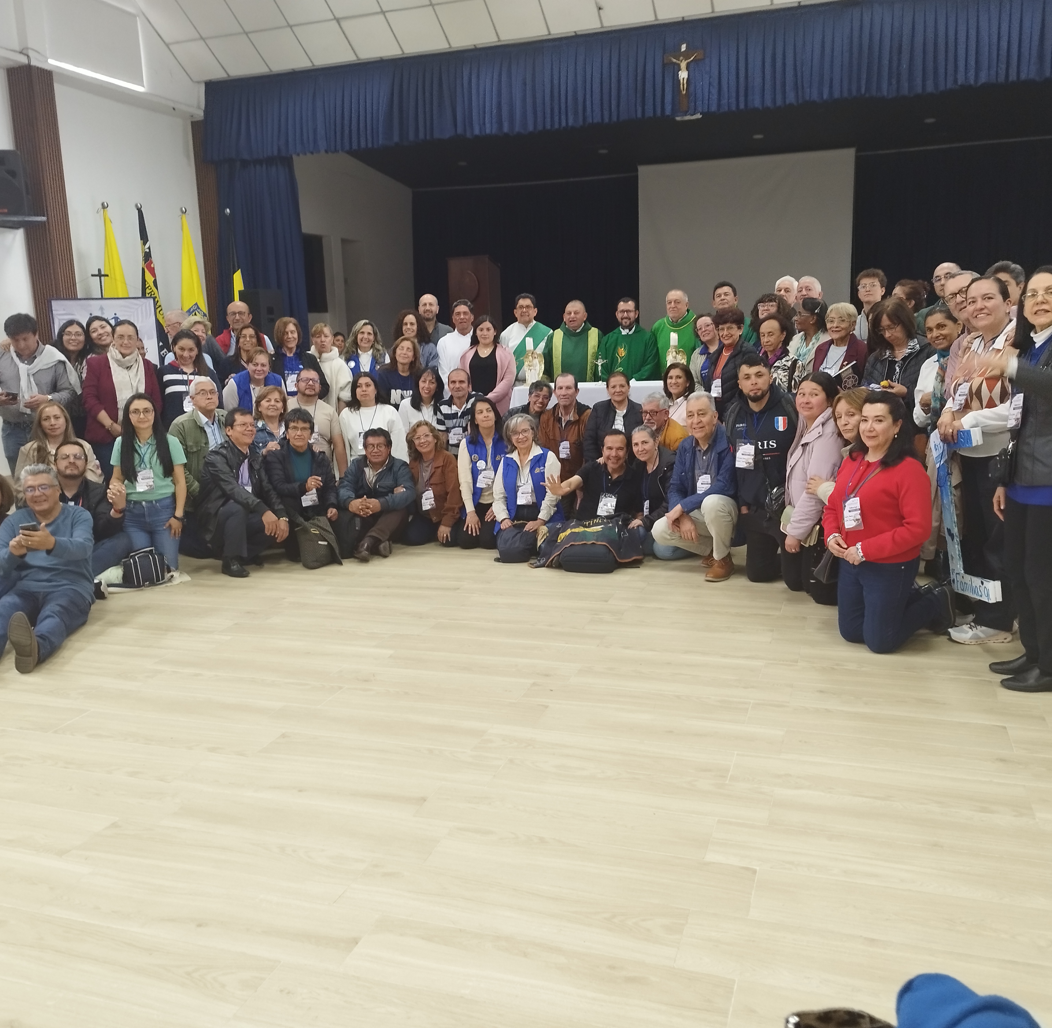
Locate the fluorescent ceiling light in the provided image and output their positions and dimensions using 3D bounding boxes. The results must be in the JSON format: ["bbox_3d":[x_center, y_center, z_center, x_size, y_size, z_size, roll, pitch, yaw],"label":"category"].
[{"bbox_3d":[-4.212,-4.319,9.381,0.080,0.080,1.270,2,12,19],"label":"fluorescent ceiling light"}]

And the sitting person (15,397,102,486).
[{"bbox_3d":[-3.061,-0.248,6.346,0.550,1.040,0.600,-7,13,-20],"label":"sitting person"}]

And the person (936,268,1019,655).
[{"bbox_3d":[1.995,-0.230,4.168,0.440,1.570,0.470,-12,15,-41],"label":"person"}]

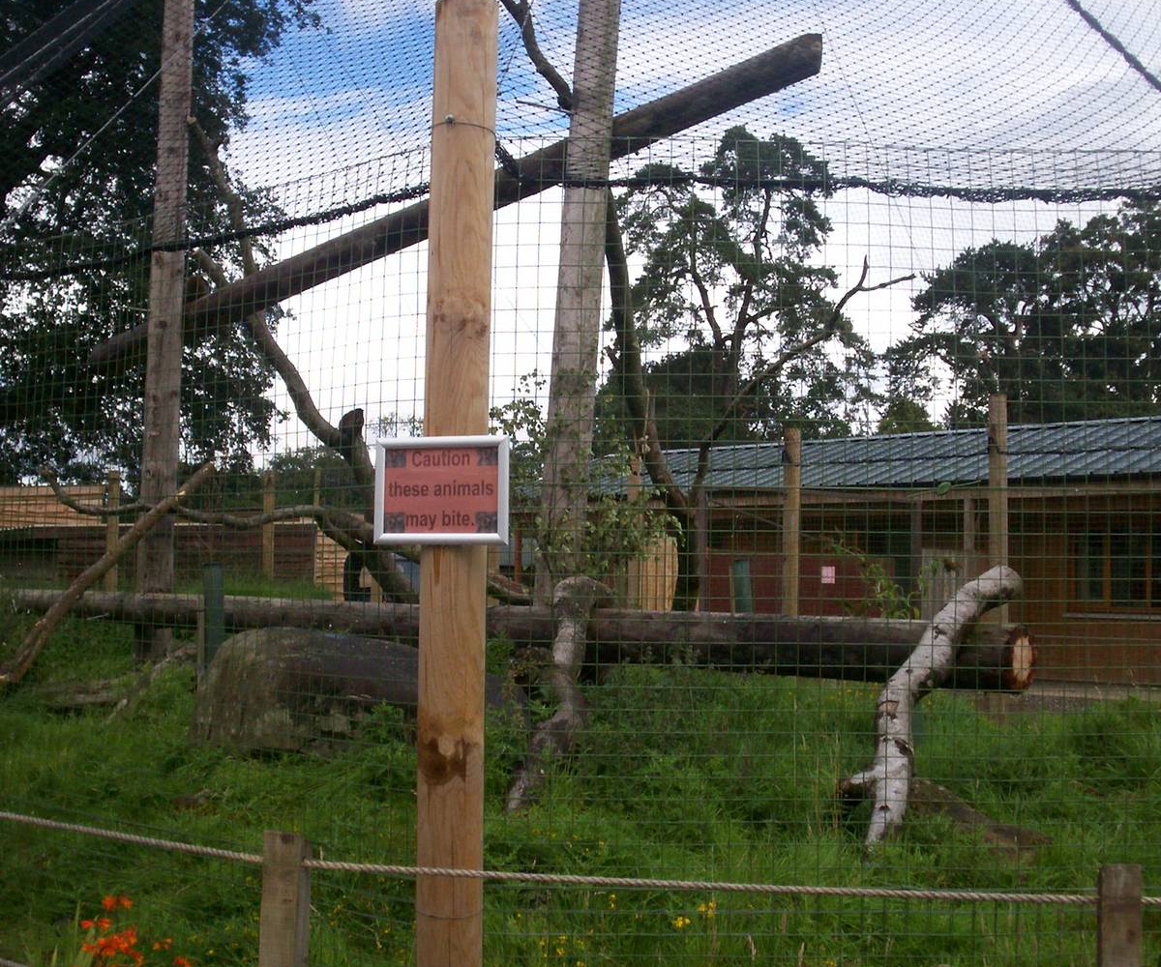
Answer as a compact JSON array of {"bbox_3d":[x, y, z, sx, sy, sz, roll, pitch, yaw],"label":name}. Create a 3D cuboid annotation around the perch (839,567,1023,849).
[{"bbox_3d":[1.805,1.132,8.300,0.900,1.330,0.850,1,-3,0],"label":"perch"}]

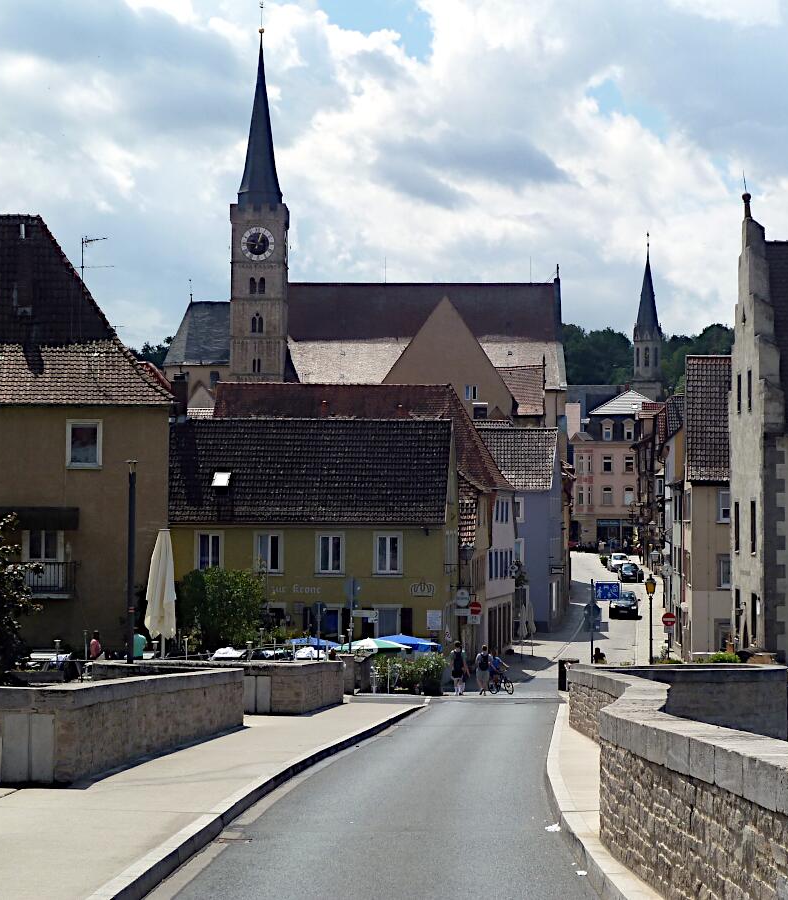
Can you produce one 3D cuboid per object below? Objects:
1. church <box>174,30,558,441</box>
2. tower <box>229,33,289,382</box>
[{"bbox_3d":[-2.790,-11.997,186.683,36.500,48.300,19.000,0,-2,0],"label":"church"},{"bbox_3d":[-13.097,-15.033,199.168,5.600,52.002,5.600,0,-2,0],"label":"tower"}]

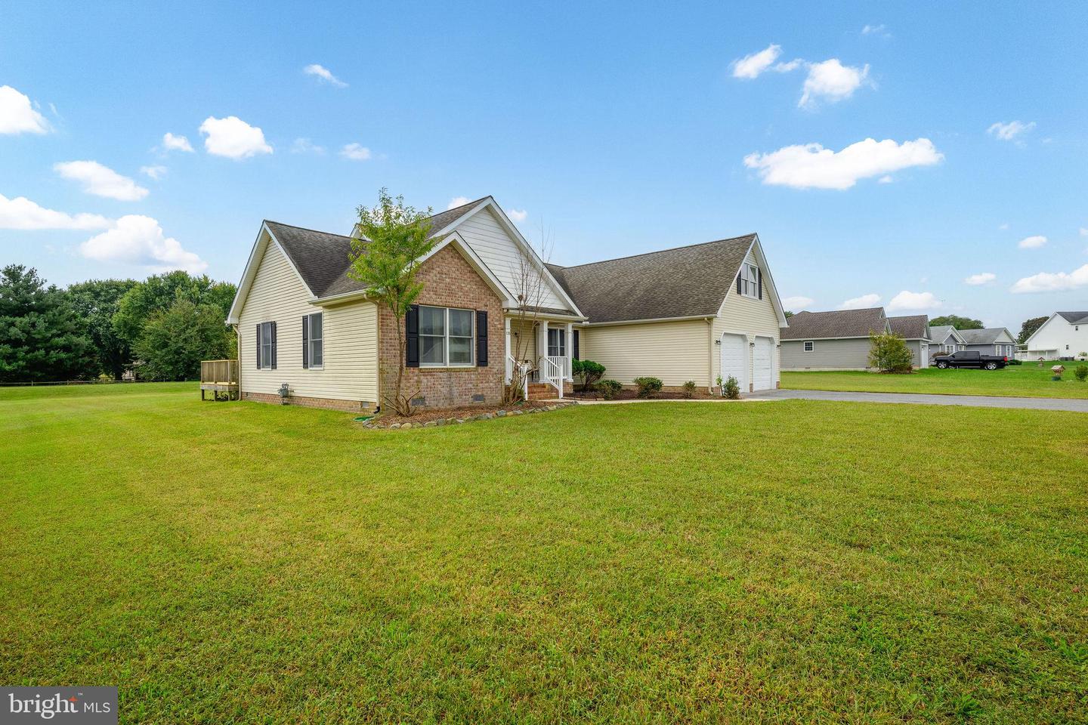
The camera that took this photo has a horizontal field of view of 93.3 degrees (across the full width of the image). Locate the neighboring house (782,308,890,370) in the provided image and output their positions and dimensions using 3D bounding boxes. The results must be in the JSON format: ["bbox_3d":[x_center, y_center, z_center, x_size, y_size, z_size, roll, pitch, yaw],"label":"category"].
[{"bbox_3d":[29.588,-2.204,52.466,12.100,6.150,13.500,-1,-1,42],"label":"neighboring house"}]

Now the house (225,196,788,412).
[{"bbox_3d":[-0.352,-2.000,21.736,14.350,6.630,19.350,-1,-1,42],"label":"house"}]

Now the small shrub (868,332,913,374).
[{"bbox_3d":[28.590,-1.010,42.300,3.000,3.420,3.000,-1,-1,42],"label":"small shrub"}]

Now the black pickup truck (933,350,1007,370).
[{"bbox_3d":[42.567,-0.183,51.437,5.870,1.890,2.030,-1,-1,42],"label":"black pickup truck"}]

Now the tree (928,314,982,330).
[{"bbox_3d":[90.396,-5.300,113.000,10.500,11.200,10.500,-1,-1,42],"label":"tree"}]

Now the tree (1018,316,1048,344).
[{"bbox_3d":[111.975,-5.100,115.000,9.000,10.600,9.000,-1,-1,42],"label":"tree"}]

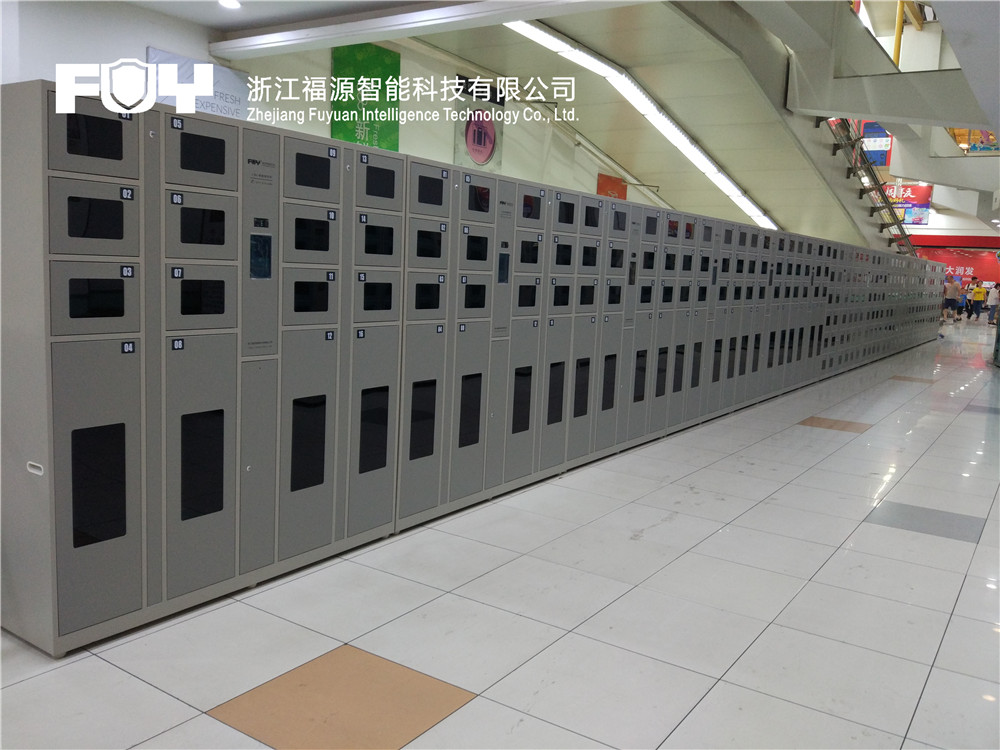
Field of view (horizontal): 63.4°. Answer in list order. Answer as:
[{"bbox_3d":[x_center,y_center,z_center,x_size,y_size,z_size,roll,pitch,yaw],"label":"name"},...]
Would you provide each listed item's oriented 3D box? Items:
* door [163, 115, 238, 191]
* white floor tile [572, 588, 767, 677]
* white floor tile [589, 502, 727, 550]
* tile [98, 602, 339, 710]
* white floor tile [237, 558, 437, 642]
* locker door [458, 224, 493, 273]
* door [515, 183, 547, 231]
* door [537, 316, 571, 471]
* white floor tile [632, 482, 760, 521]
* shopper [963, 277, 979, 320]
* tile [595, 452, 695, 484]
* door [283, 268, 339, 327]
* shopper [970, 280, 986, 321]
[{"bbox_3d":[-1.126,-0.827,3.041,0.030,0.246,0.314,8,9,34],"label":"door"},{"bbox_3d":[0.694,1.012,3.228,0.600,0.012,0.600,7,9,34],"label":"white floor tile"},{"bbox_3d":[0.884,0.846,4.541,0.600,0.010,0.600,7,9,34],"label":"white floor tile"},{"bbox_3d":[-0.965,0.960,2.847,0.590,0.010,0.590,8,9,34],"label":"tile"},{"bbox_3d":[-0.638,0.931,3.390,0.600,0.012,0.600,7,9,34],"label":"white floor tile"},{"bbox_3d":[-0.130,-0.689,4.406,0.020,0.239,0.318,8,9,34],"label":"locker door"},{"bbox_3d":[0.185,-1.008,4.867,0.020,0.245,0.314,7,9,34],"label":"door"},{"bbox_3d":[0.370,0.125,5.397,0.030,1.018,0.322,8,9,34],"label":"door"},{"bbox_3d":[1.225,0.797,5.012,0.600,0.012,0.600,7,9,34],"label":"white floor tile"},{"bbox_3d":[19.535,-3.185,33.500,0.540,1.740,0.420,7,9,30],"label":"shopper"},{"bbox_3d":[1.042,0.668,5.748,0.590,0.010,0.590,8,9,34],"label":"tile"},{"bbox_3d":[-0.826,-0.339,3.517,0.025,0.243,0.318,7,9,34],"label":"door"},{"bbox_3d":[19.876,-3.082,33.600,0.550,1.650,0.360,8,9,34],"label":"shopper"}]

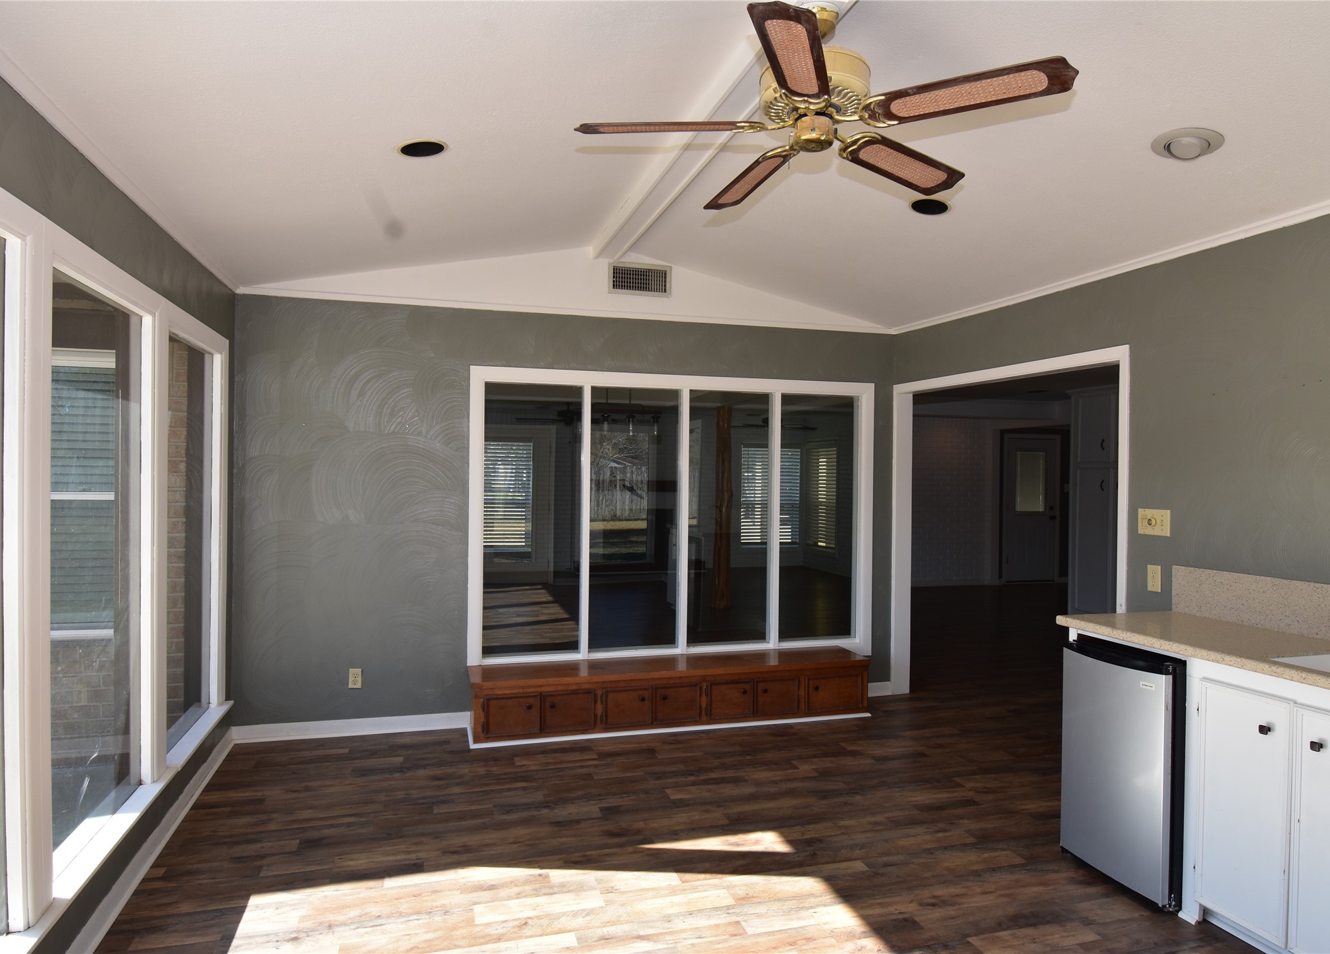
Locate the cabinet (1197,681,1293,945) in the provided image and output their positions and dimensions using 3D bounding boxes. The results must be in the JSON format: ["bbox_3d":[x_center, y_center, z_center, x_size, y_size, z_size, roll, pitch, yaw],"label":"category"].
[{"bbox_3d":[2.072,1.050,2.463,0.559,0.737,0.279,0,1,-18],"label":"cabinet"}]

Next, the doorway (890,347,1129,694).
[{"bbox_3d":[1.863,0.436,4.269,0.139,2.081,1.775,0,1,-18],"label":"doorway"}]

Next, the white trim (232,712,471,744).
[{"bbox_3d":[-1.730,1.396,4.206,1.234,0.086,0.018,0,1,-14],"label":"white trim"}]

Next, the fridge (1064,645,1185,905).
[{"bbox_3d":[1.856,1.061,2.812,0.521,0.868,0.450,0,1,-18],"label":"fridge"}]

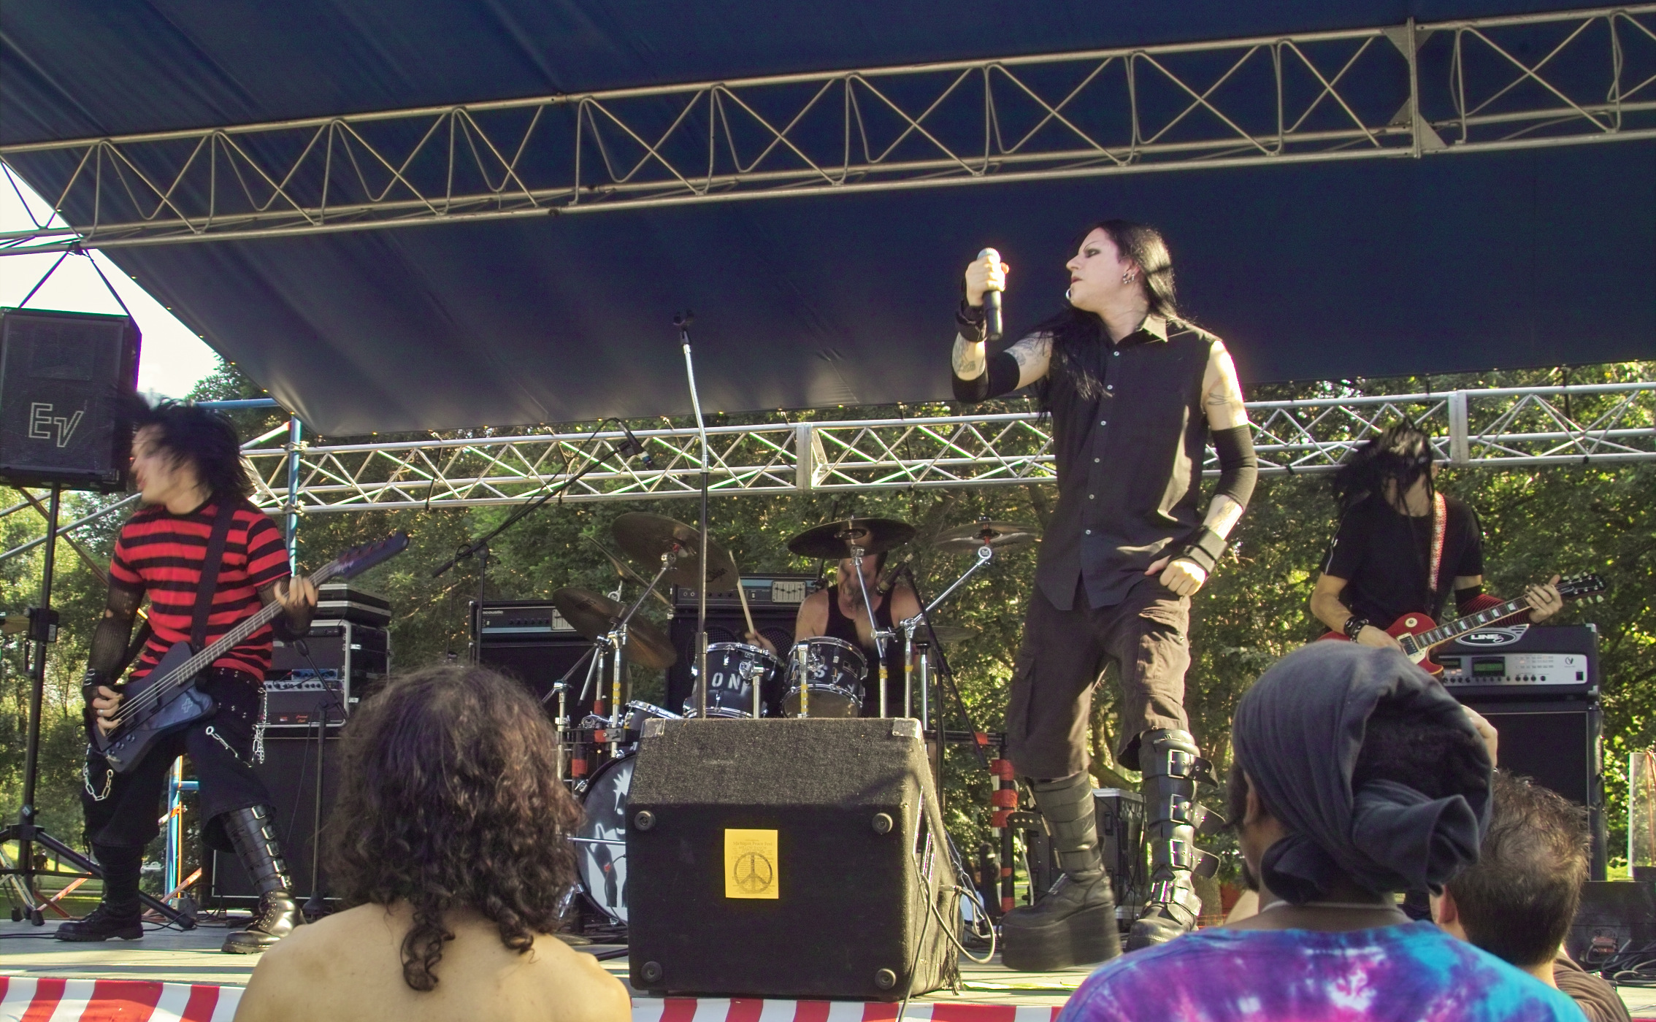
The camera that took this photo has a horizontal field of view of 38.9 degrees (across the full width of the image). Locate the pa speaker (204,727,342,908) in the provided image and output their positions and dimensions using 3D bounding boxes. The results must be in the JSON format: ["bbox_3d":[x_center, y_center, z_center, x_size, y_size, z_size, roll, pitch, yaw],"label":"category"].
[{"bbox_3d":[-1.950,1.152,8.741,0.580,0.651,0.420,-1,-6,10],"label":"pa speaker"}]

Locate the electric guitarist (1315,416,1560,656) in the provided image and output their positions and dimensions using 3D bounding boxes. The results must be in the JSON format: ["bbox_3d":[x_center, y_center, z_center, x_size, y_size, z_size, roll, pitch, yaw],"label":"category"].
[{"bbox_3d":[1.873,0.502,7.337,0.740,1.588,0.550,-2,-6,14],"label":"electric guitarist"}]

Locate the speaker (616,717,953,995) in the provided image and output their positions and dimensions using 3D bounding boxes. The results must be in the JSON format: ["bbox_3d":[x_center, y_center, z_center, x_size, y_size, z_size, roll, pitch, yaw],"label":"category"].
[{"bbox_3d":[-0.079,0.795,5.447,0.662,0.615,0.410,-3,-7,19],"label":"speaker"}]

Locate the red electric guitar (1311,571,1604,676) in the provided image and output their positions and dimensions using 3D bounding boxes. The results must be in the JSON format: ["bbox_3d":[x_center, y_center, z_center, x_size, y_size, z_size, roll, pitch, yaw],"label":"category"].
[{"bbox_3d":[1.945,0.368,7.240,1.000,0.330,0.080,-24,-16,20],"label":"red electric guitar"}]

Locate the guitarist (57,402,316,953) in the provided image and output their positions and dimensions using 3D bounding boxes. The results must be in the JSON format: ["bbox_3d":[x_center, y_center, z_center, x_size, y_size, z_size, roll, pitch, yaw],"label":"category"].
[{"bbox_3d":[-1.894,0.474,6.989,0.740,1.613,0.620,0,-6,-1],"label":"guitarist"}]

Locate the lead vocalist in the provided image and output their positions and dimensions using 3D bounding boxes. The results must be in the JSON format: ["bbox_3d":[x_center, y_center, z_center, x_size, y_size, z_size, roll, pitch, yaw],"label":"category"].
[{"bbox_3d":[0.702,0.197,6.207,0.720,1.960,0.550,-4,-7,32],"label":"lead vocalist"}]

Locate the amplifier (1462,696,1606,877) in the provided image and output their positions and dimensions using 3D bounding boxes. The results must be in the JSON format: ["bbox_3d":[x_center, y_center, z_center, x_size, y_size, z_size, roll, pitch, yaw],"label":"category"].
[{"bbox_3d":[2.433,1.068,8.565,0.750,0.725,0.360,-2,-7,16],"label":"amplifier"}]

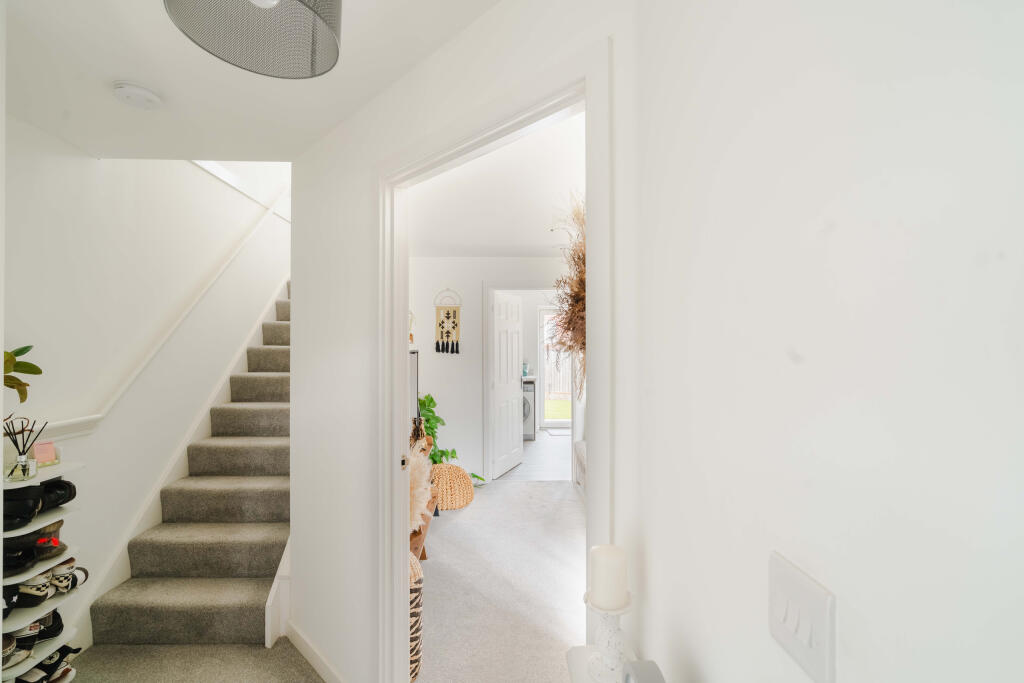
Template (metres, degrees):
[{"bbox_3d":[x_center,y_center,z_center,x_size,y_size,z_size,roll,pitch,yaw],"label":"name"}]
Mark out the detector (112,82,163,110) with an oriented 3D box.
[{"bbox_3d":[-1.326,-0.867,1.612,0.136,0.033,0.136,0,0,0],"label":"detector"}]

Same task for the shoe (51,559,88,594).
[{"bbox_3d":[-1.910,0.990,1.908,0.250,0.100,0.095,0,0,0],"label":"shoe"}]

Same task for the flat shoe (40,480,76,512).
[{"bbox_3d":[-1.935,0.649,1.889,0.250,0.100,0.095,0,0,0],"label":"flat shoe"}]

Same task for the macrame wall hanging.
[{"bbox_3d":[-0.669,-0.208,4.726,0.300,0.680,0.025,0,0,0],"label":"macrame wall hanging"}]

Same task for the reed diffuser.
[{"bbox_3d":[-1.885,0.409,1.744,0.140,0.230,0.140,0,0,26],"label":"reed diffuser"}]

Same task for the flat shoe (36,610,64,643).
[{"bbox_3d":[-1.945,1.173,1.837,0.245,0.095,0.090,0,0,-24],"label":"flat shoe"}]

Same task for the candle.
[{"bbox_3d":[0.184,0.445,0.864,0.067,0.089,0.067,0,0,0],"label":"candle"}]

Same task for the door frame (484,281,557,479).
[{"bbox_3d":[0.185,0.428,4.789,0.960,2.065,0.130,0,0,0],"label":"door frame"}]

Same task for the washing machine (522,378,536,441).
[{"bbox_3d":[0.044,1.040,6.998,0.600,0.850,0.570,0,0,0],"label":"washing machine"}]

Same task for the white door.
[{"bbox_3d":[-0.031,0.463,5.199,0.040,1.980,0.785,0,0,22],"label":"white door"}]

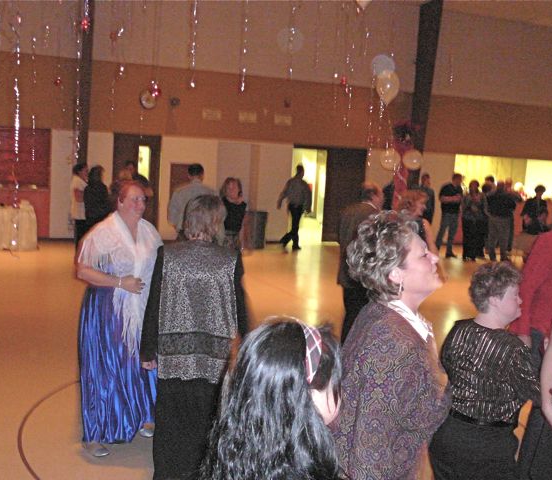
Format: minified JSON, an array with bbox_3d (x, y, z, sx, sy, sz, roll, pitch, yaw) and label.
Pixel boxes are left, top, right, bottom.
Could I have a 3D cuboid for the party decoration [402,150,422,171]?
[{"bbox_3d":[1.941,-1.137,9.200,0.280,0.290,0.280,3,6,0],"label":"party decoration"}]

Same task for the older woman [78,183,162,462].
[{"bbox_3d":[-0.895,0.433,3.755,0.520,1.550,0.440,-2,8,-36],"label":"older woman"}]

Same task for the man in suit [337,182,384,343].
[{"bbox_3d":[0.768,0.281,5.660,0.420,1.610,0.520,-2,8,-38],"label":"man in suit"}]

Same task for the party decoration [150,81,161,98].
[{"bbox_3d":[-1.676,-2.093,9.000,0.140,0.240,0.130,3,6,0],"label":"party decoration"}]

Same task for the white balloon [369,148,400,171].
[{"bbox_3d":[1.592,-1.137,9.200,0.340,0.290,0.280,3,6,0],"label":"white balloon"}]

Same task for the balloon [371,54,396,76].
[{"bbox_3d":[1.562,-2.535,9.400,0.340,0.340,0.320,3,6,0],"label":"balloon"}]

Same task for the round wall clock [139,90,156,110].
[{"bbox_3d":[-2.610,-2.847,13.175,0.370,0.390,0.150,1,7,-16],"label":"round wall clock"}]

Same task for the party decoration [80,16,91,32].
[{"bbox_3d":[-2.355,-2.664,8.000,0.120,0.200,0.120,3,6,0],"label":"party decoration"}]

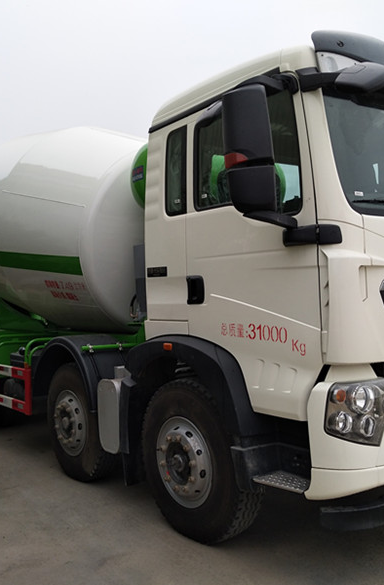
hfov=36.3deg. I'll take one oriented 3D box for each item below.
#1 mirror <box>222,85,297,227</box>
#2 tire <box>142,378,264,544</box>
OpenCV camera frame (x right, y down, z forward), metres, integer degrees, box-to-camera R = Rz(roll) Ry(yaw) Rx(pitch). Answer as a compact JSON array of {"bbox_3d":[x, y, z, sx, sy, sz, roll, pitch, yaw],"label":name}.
[{"bbox_3d":[0.346,-0.685,2.985,0.332,0.673,0.201,-1,-1,-36],"label":"mirror"},{"bbox_3d":[0.044,1.130,4.022,0.301,1.080,1.085,-1,-1,-36],"label":"tire"}]

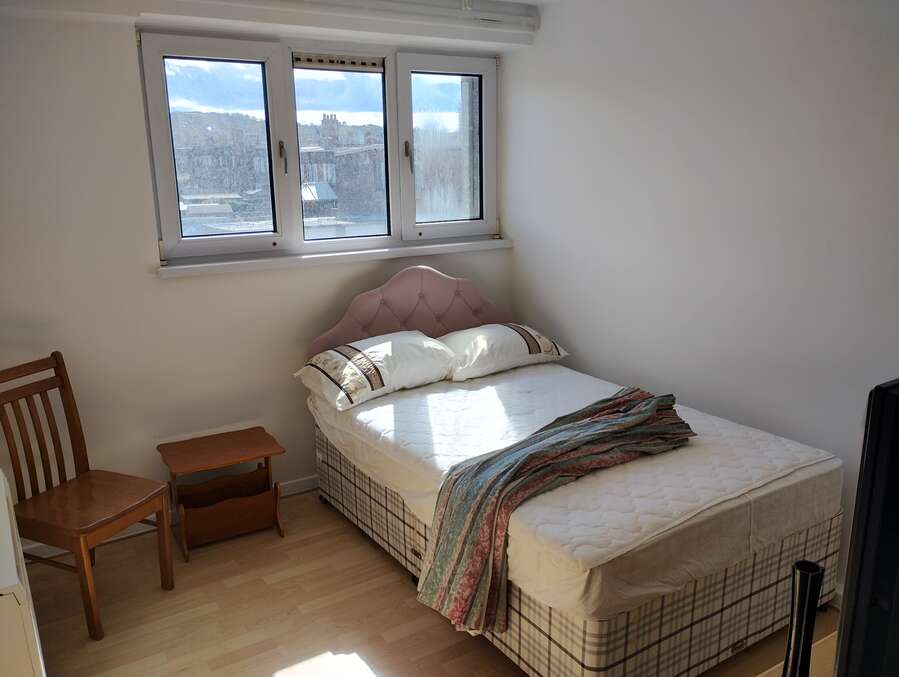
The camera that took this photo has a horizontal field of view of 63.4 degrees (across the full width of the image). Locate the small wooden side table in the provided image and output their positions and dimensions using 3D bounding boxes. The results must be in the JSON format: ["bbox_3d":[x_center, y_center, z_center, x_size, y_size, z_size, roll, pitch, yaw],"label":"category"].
[{"bbox_3d":[-0.988,0.678,3.206,0.459,0.403,0.356,-9,15,-30],"label":"small wooden side table"}]

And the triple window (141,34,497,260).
[{"bbox_3d":[-0.503,-0.892,3.465,1.732,0.925,0.078,-9,15,-30],"label":"triple window"}]

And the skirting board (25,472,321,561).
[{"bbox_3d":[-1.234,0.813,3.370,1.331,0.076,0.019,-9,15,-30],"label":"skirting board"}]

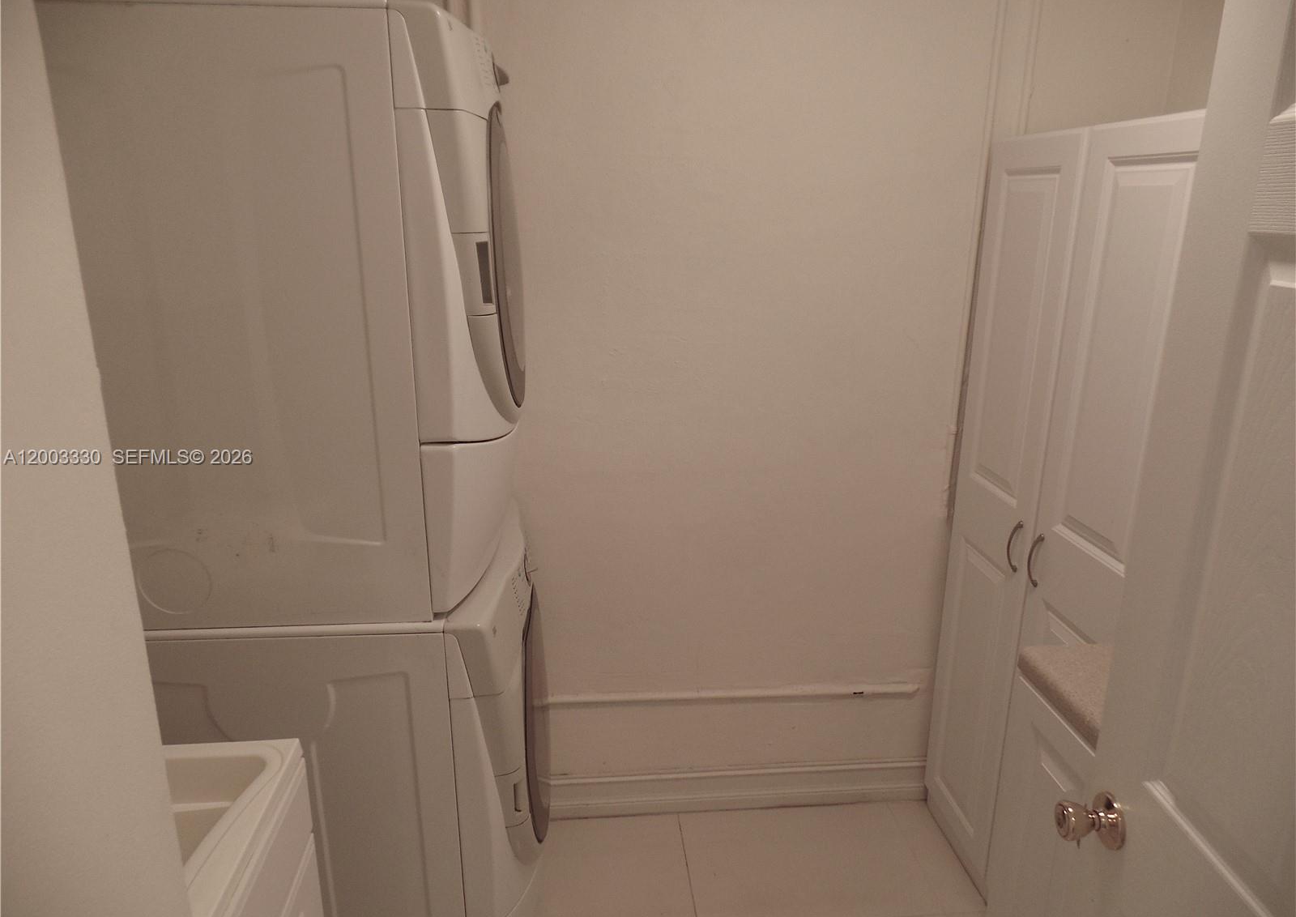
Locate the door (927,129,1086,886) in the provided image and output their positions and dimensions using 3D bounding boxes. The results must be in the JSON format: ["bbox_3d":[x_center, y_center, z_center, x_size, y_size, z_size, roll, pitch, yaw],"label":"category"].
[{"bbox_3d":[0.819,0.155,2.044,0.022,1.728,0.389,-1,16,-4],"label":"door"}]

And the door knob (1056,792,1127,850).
[{"bbox_3d":[0.518,0.430,1.022,0.062,0.065,0.065,0,16,0],"label":"door knob"}]

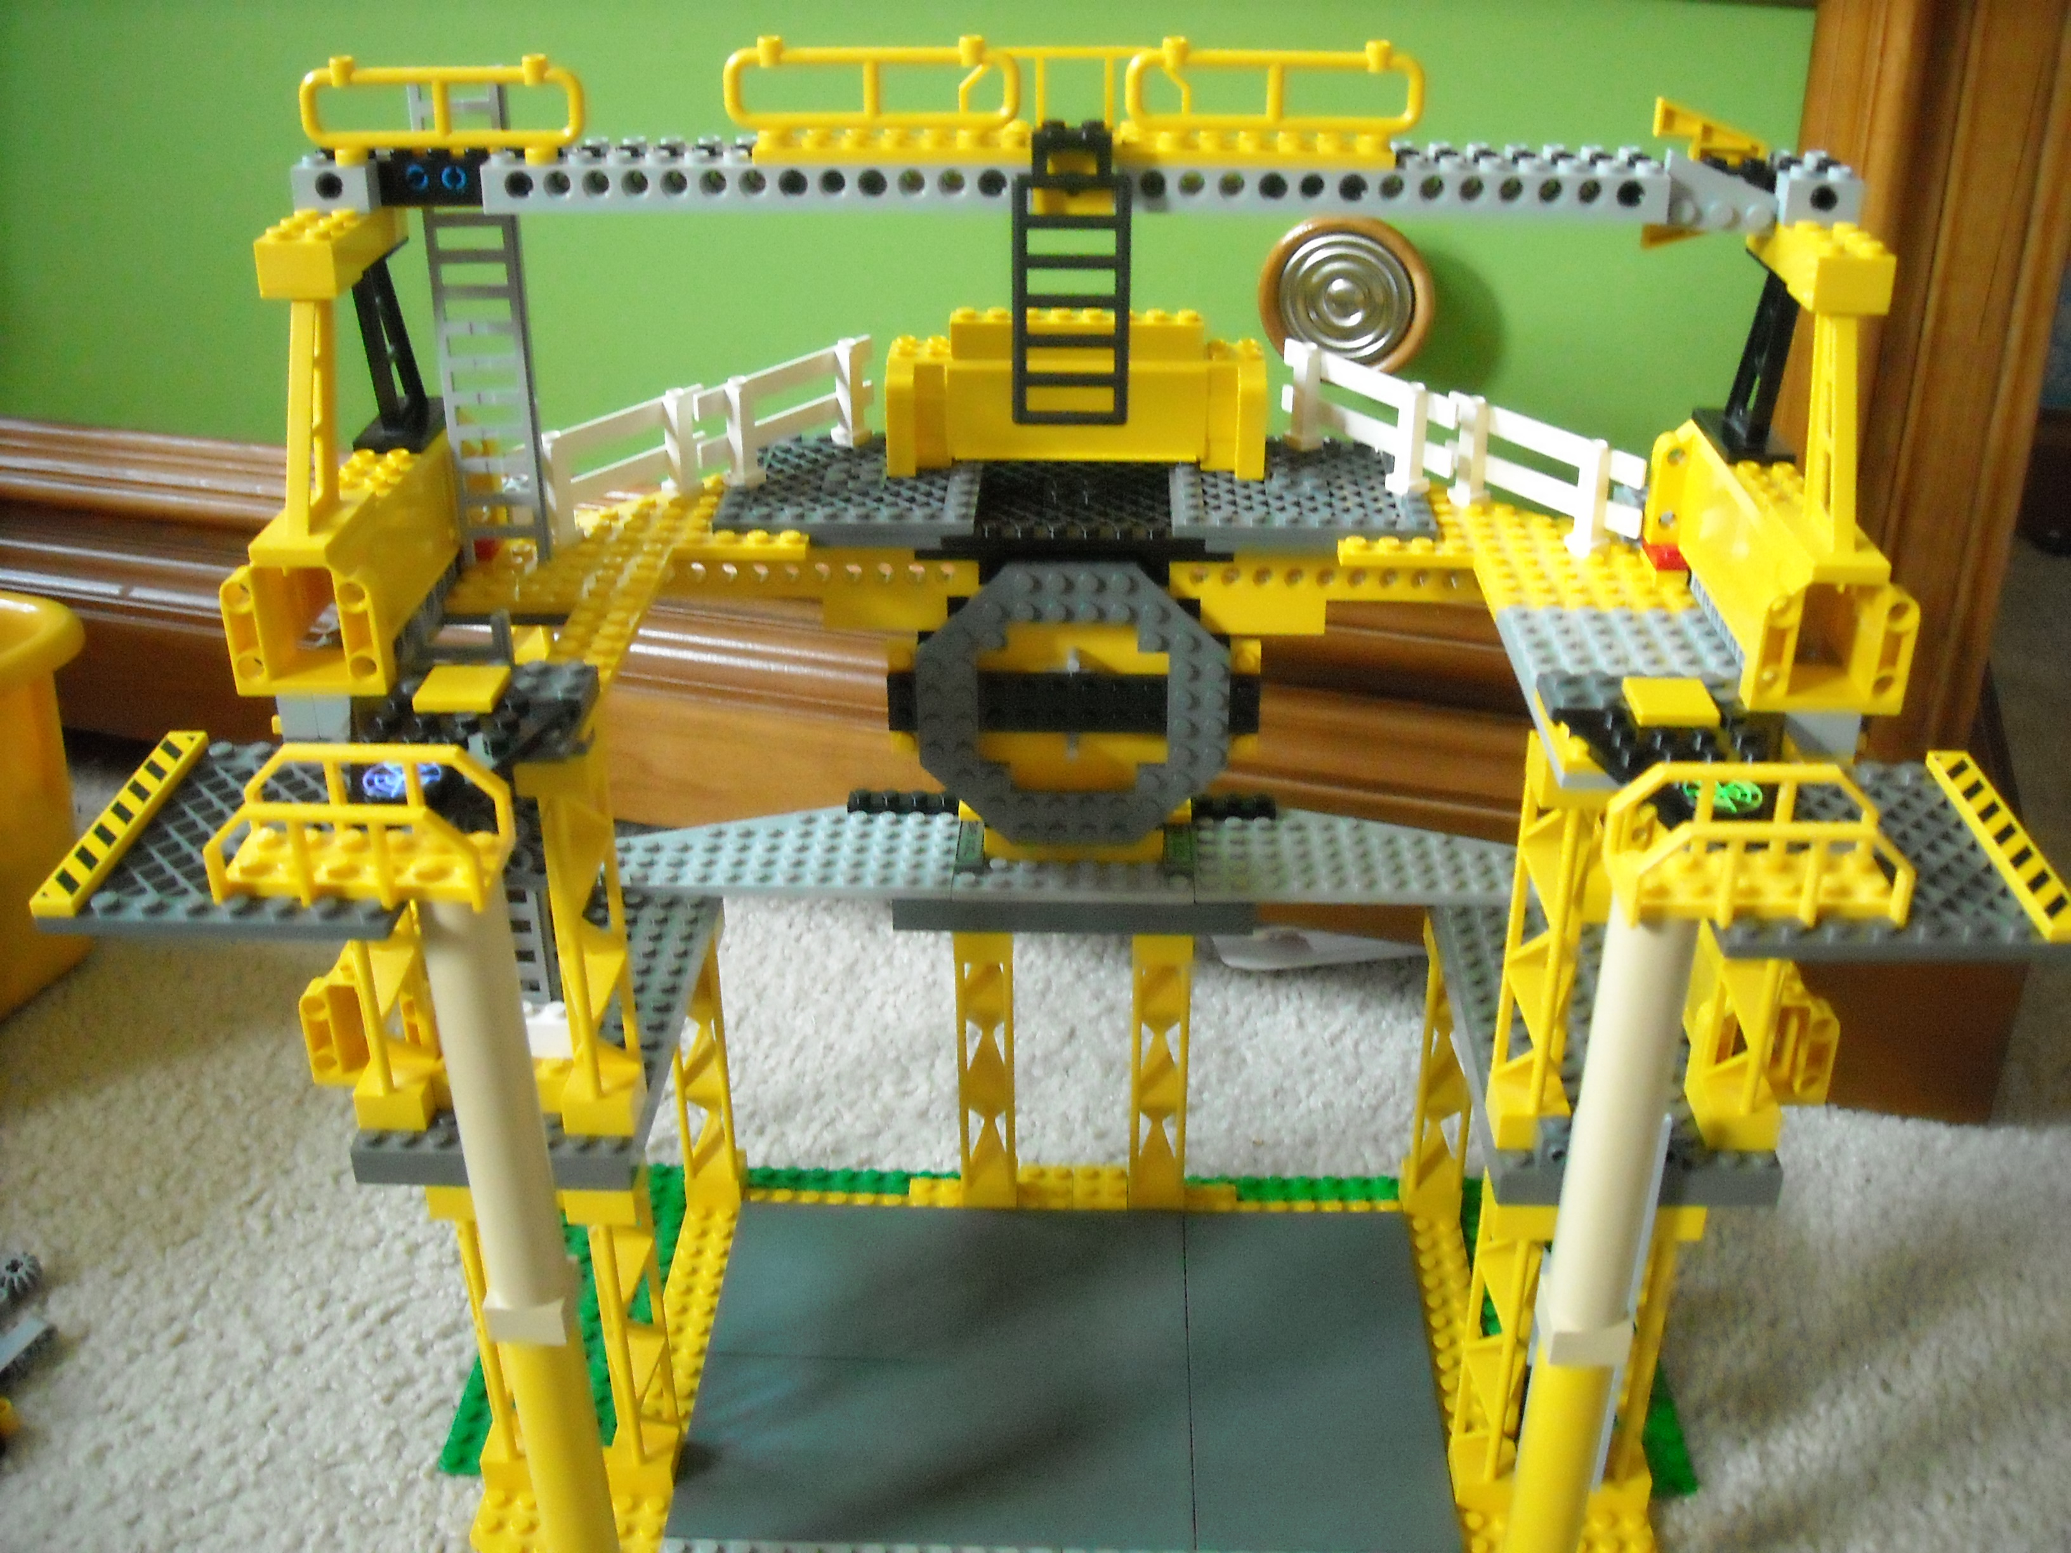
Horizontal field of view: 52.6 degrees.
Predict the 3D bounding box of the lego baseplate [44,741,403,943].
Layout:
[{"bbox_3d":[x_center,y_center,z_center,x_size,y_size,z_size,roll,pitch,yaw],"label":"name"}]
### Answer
[{"bbox_3d":[-0.147,0.011,0.403,0.064,0.005,0.064,1,30,1],"label":"lego baseplate"}]

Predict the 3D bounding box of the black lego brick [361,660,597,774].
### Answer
[{"bbox_3d":[-0.115,-0.013,0.437,0.043,0.013,0.027,0,28,2],"label":"black lego brick"}]

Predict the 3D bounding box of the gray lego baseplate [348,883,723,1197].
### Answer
[{"bbox_3d":[-0.119,0.059,0.523,0.064,0.011,0.128,1,27,2],"label":"gray lego baseplate"}]

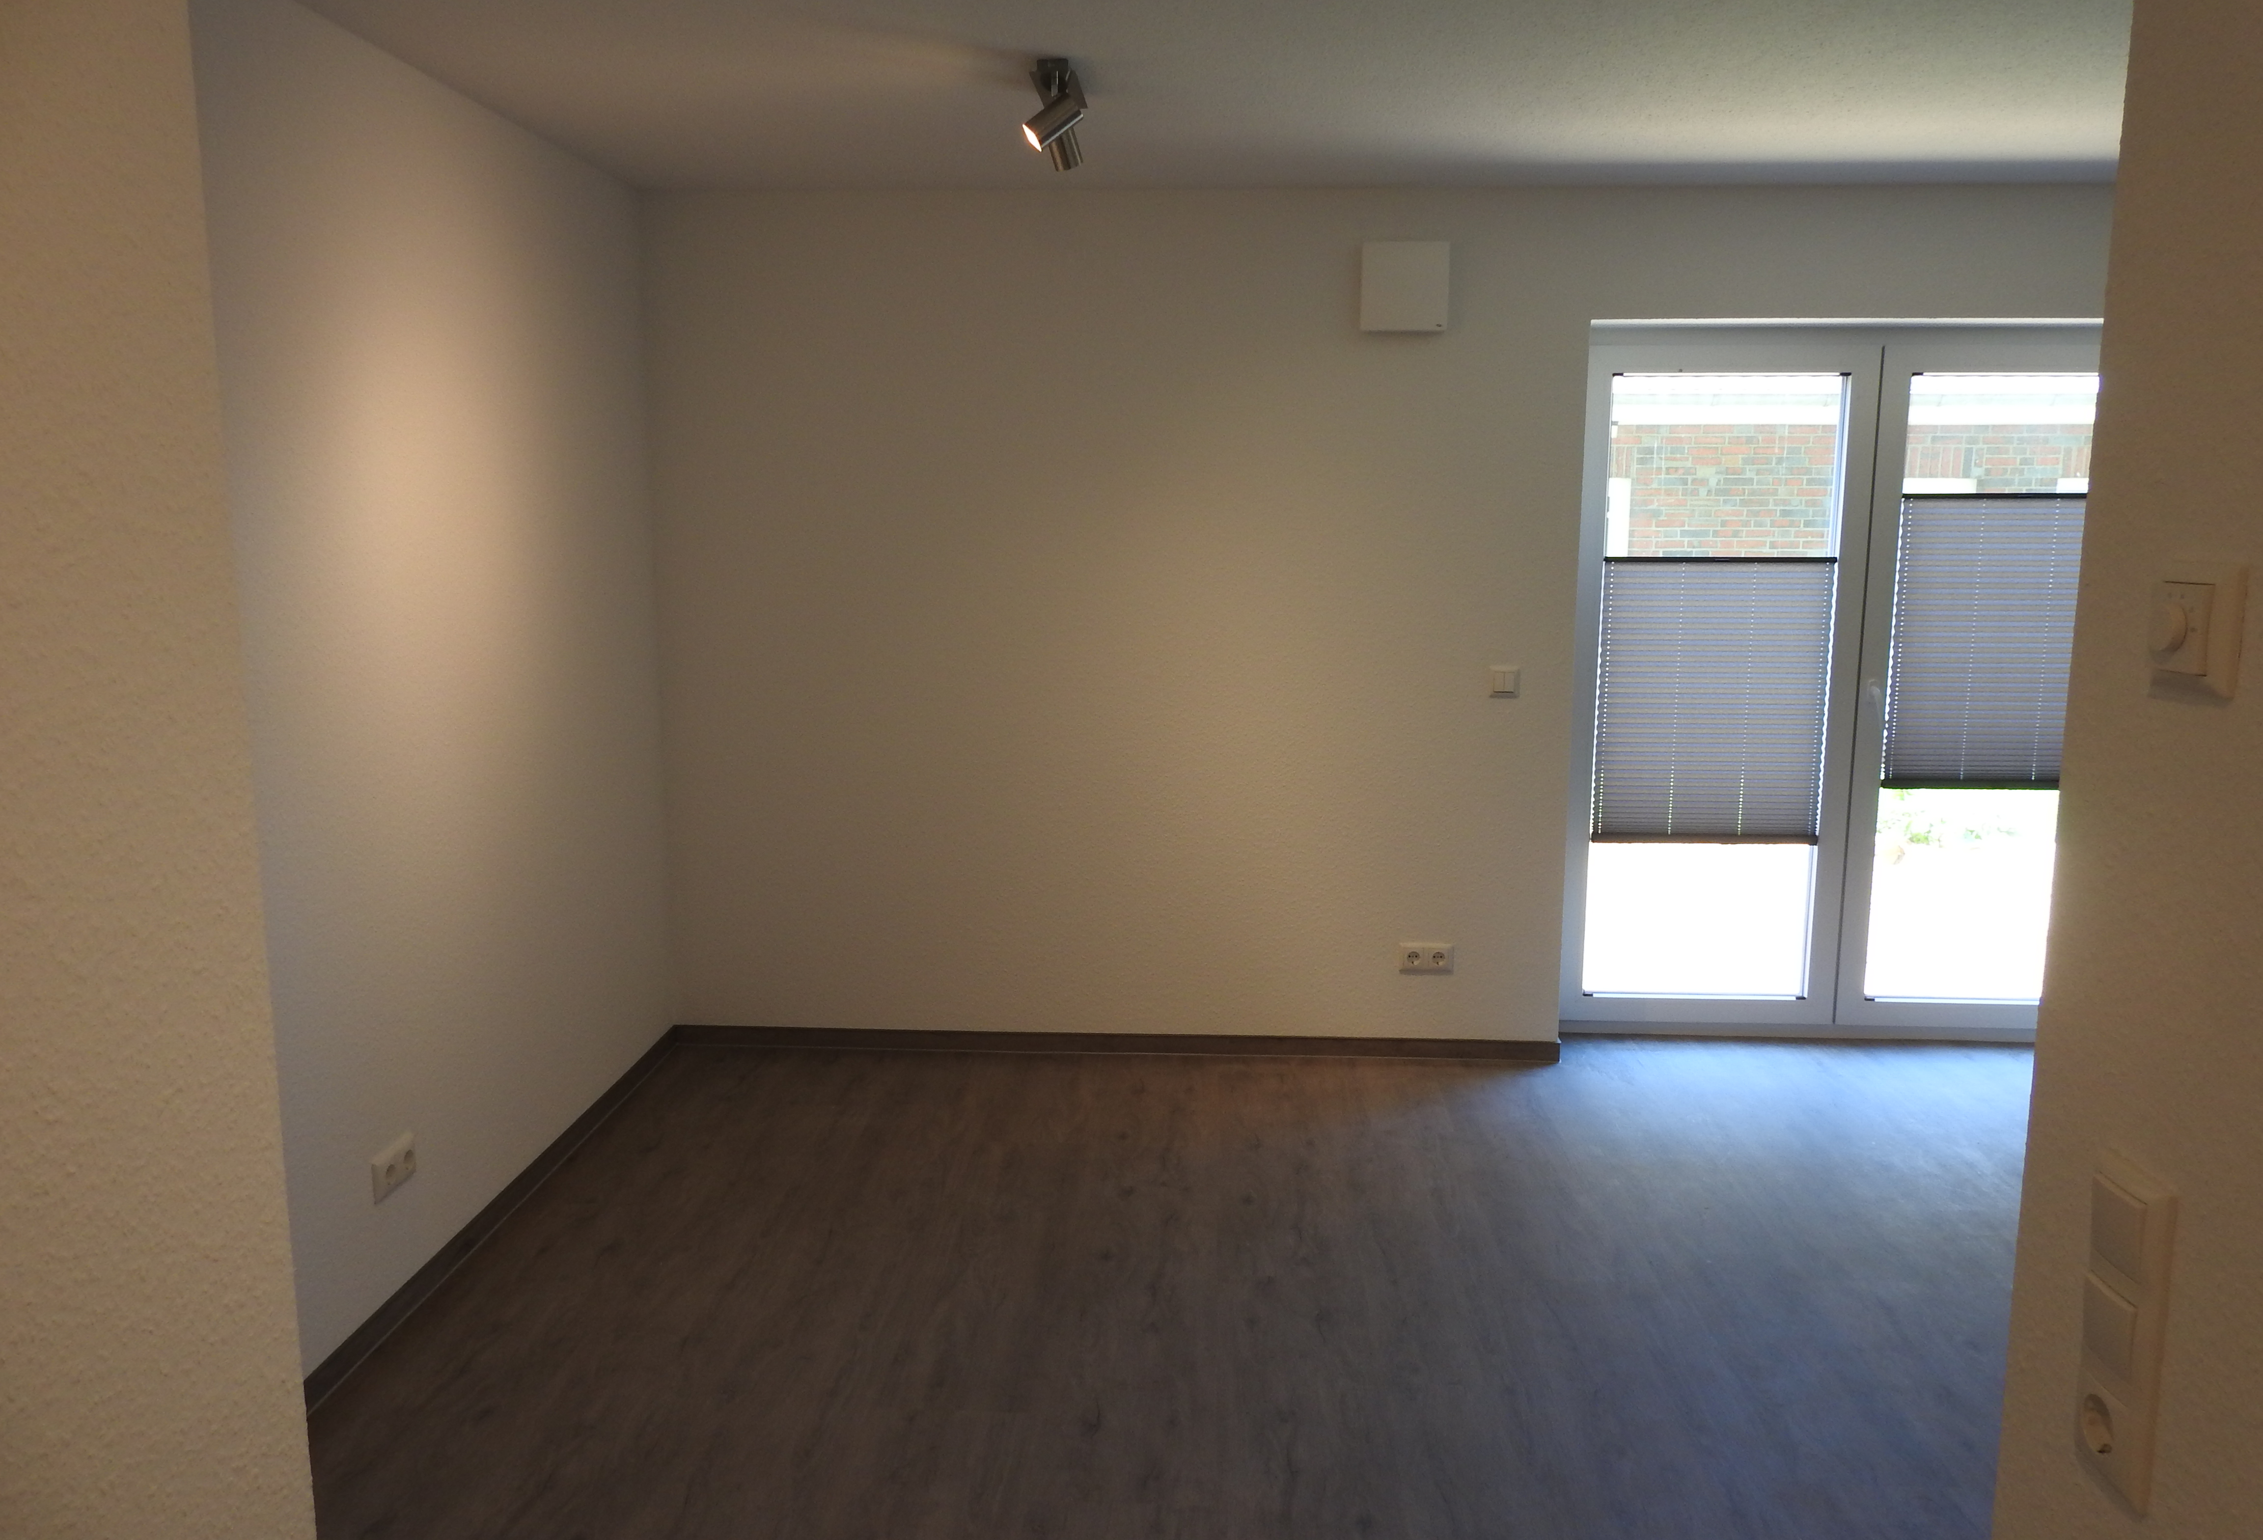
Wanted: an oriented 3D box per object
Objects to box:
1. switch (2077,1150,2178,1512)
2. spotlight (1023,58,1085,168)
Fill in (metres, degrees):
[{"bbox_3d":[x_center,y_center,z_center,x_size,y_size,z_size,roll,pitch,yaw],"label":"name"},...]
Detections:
[{"bbox_3d":[0.662,0.377,1.058,0.013,0.224,0.082,1,9,3],"label":"switch"},{"bbox_3d":[-0.155,-1.333,3.246,0.120,0.158,0.330,1,9,3],"label":"spotlight"}]

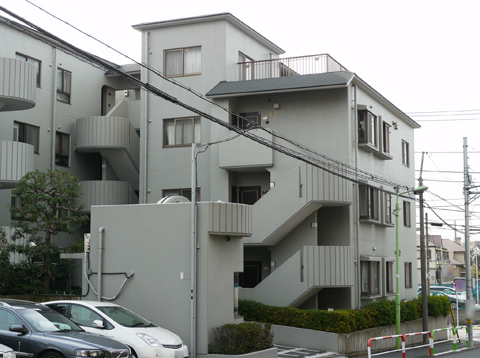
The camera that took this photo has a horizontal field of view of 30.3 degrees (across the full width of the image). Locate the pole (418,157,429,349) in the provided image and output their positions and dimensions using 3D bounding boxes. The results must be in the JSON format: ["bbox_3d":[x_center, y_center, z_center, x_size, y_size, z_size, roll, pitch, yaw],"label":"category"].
[{"bbox_3d":[7.129,2.666,34.565,0.300,7.420,0.300,-3,-6,22],"label":"pole"}]

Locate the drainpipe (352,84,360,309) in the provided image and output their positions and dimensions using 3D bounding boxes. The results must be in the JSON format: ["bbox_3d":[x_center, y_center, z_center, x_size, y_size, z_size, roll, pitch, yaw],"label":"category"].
[{"bbox_3d":[4.160,0.864,31.344,0.100,8.600,0.100,-3,-6,22],"label":"drainpipe"}]

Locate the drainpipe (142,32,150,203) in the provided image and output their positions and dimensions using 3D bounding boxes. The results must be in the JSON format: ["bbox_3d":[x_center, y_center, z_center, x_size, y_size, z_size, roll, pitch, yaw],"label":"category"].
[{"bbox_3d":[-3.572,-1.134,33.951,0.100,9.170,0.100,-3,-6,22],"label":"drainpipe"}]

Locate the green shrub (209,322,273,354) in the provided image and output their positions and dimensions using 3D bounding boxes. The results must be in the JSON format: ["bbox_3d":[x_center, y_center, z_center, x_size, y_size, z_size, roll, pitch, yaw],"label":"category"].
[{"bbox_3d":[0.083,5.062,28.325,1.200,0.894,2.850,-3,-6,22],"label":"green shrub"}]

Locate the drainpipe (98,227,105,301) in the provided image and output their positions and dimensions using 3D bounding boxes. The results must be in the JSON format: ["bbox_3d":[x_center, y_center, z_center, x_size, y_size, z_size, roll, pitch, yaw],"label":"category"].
[{"bbox_3d":[-4.525,3.321,28.802,0.110,3.500,0.110,-3,-6,22],"label":"drainpipe"}]

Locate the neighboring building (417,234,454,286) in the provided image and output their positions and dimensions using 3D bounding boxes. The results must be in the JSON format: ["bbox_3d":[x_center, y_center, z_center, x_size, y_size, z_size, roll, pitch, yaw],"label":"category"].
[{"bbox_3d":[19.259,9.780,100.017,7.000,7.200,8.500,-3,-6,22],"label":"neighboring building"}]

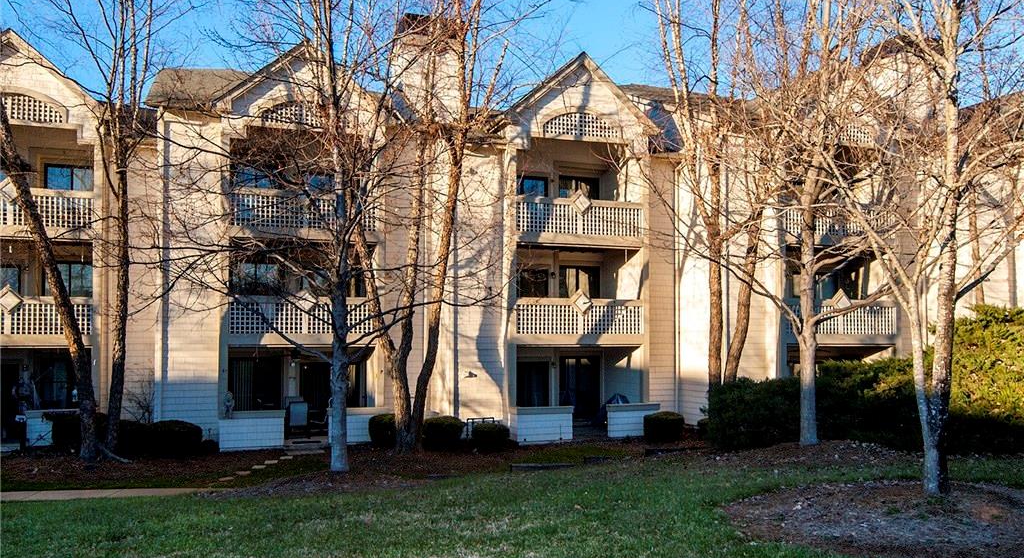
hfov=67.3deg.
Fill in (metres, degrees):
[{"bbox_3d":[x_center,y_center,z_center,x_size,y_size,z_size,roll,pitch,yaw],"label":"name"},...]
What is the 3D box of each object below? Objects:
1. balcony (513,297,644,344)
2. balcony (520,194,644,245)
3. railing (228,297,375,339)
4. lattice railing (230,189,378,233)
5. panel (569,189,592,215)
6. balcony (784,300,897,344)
[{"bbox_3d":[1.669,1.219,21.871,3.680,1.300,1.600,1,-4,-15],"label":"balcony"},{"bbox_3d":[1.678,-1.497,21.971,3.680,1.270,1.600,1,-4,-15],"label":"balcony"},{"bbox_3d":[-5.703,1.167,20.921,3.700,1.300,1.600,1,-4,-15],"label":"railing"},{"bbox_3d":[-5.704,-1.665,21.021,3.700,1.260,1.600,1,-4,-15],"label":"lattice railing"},{"bbox_3d":[1.906,-2.114,21.250,0.660,0.700,0.200,1,-4,-15],"label":"panel"},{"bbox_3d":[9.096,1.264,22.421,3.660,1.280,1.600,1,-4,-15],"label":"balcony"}]

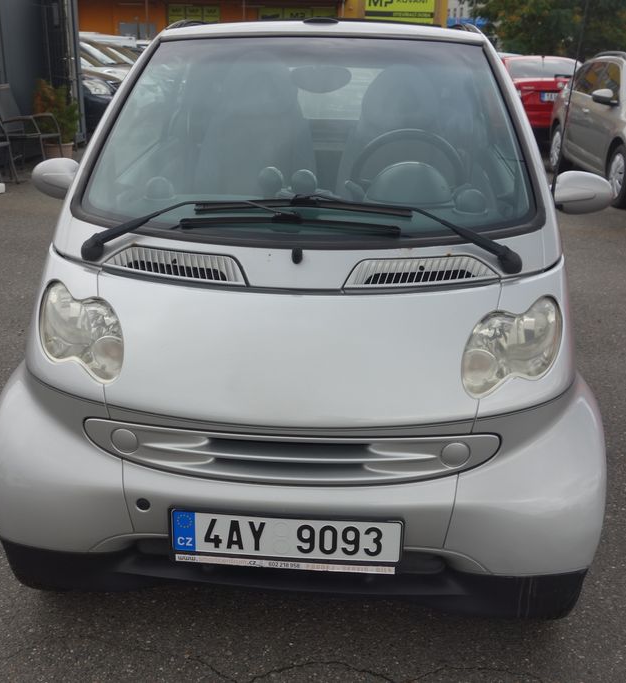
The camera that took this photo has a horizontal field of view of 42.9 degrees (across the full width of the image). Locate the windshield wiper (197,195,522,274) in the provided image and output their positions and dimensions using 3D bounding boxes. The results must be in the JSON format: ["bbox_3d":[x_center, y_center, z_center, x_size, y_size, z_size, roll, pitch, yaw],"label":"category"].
[{"bbox_3d":[0.102,-0.271,2.007,0.860,0.180,0.200,2,20,3],"label":"windshield wiper"}]

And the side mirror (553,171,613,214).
[{"bbox_3d":[0.782,-0.437,2.379,0.185,0.130,0.115,2,20,3],"label":"side mirror"}]

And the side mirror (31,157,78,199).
[{"bbox_3d":[-0.775,-0.495,2.454,0.185,0.130,0.115,2,20,3],"label":"side mirror"}]

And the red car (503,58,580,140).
[{"bbox_3d":[3.491,-4.012,13.107,1.800,1.460,4.600,2,20,1],"label":"red car"}]

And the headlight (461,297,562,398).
[{"bbox_3d":[0.460,0.007,1.853,0.260,0.205,0.220,-2,20,-9],"label":"headlight"}]

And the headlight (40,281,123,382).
[{"bbox_3d":[-0.543,-0.030,1.901,0.260,0.205,0.220,6,21,14],"label":"headlight"}]

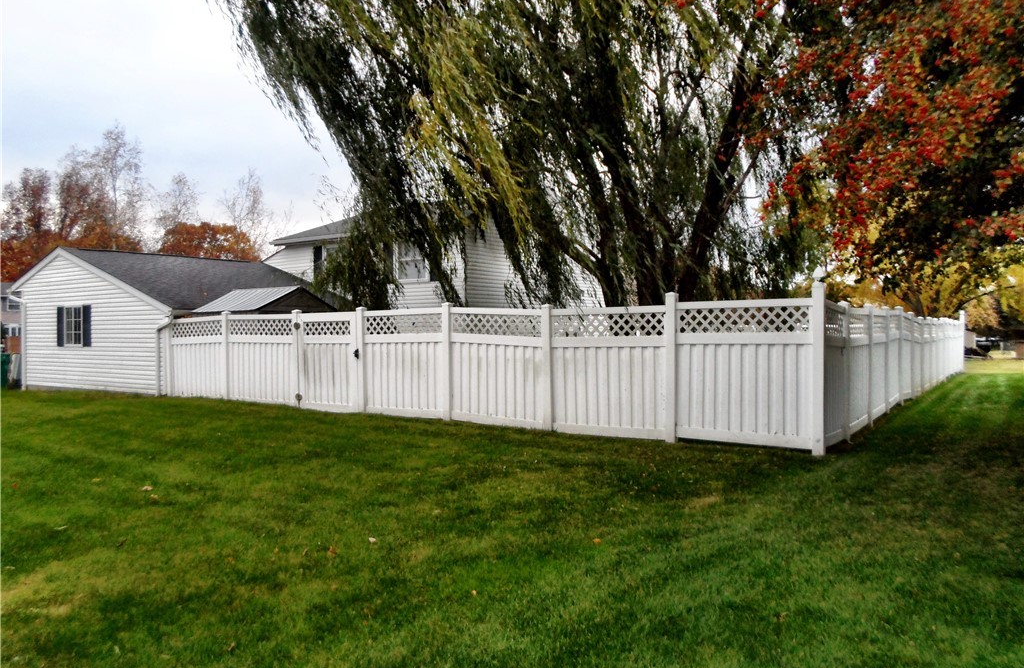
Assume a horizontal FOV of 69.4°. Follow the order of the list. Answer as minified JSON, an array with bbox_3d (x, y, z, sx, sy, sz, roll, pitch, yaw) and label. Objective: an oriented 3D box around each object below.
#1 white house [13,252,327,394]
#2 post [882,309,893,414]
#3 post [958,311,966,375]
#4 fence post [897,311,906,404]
[{"bbox_3d":[-9.700,-0.450,22.450,8.600,3.920,6.500,0,0,34],"label":"white house"},{"bbox_3d":[7.045,0.492,13.900,0.140,2.000,0.140,0,0,35],"label":"post"},{"bbox_3d":[17.240,0.314,28.300,0.140,2.400,0.140,0,0,35],"label":"post"},{"bbox_3d":[8.095,0.473,15.400,0.140,2.030,0.140,0,0,35],"label":"fence post"}]

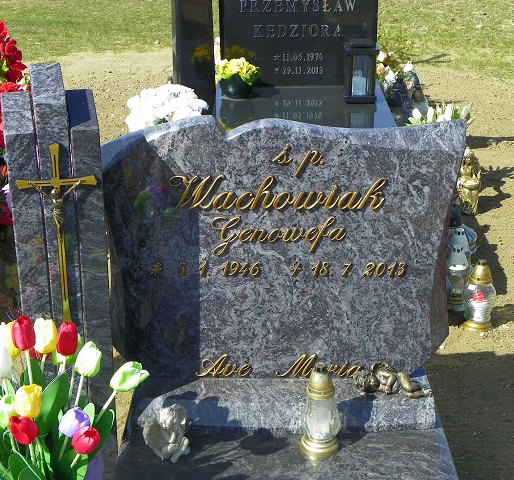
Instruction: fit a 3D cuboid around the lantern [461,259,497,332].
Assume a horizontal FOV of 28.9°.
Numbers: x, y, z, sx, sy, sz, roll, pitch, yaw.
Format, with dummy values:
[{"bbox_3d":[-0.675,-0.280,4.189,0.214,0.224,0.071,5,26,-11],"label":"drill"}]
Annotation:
[{"bbox_3d":[0.718,0.172,3.223,0.110,0.230,0.110,-1,24,0],"label":"lantern"}]

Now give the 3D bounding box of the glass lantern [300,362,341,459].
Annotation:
[{"bbox_3d":[0.134,0.346,2.079,0.084,0.205,0.084,-1,24,0],"label":"glass lantern"}]

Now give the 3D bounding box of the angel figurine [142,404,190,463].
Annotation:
[{"bbox_3d":[-0.191,0.394,2.099,0.095,0.106,0.078,-8,25,-16],"label":"angel figurine"}]

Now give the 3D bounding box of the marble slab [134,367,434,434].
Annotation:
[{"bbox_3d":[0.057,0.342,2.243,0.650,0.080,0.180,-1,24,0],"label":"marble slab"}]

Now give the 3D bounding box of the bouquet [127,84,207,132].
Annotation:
[{"bbox_3d":[-0.384,-0.506,4.370,0.360,0.350,0.330,-1,24,0],"label":"bouquet"}]

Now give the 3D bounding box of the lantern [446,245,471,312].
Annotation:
[{"bbox_3d":[0.677,0.125,3.333,0.090,0.226,0.090,-1,24,0],"label":"lantern"}]

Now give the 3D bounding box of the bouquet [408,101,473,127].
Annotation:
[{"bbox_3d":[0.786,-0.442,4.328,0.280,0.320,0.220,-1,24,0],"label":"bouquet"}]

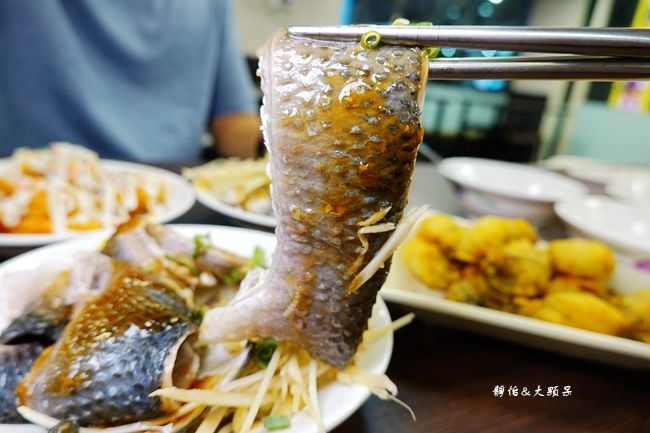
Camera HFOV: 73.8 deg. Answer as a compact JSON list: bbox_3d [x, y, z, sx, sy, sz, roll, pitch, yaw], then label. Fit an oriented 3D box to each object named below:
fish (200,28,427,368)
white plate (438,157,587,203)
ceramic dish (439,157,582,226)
[{"bbox_3d":[-0.006,0.001,0.146,0.062,0.115,0.030,4,23,0],"label":"fish"},{"bbox_3d":[0.171,-0.029,0.410,0.130,0.022,0.130,3,23,-1],"label":"white plate"},{"bbox_3d":[0.170,-0.015,0.416,0.130,0.050,0.130,3,23,-1],"label":"ceramic dish"}]

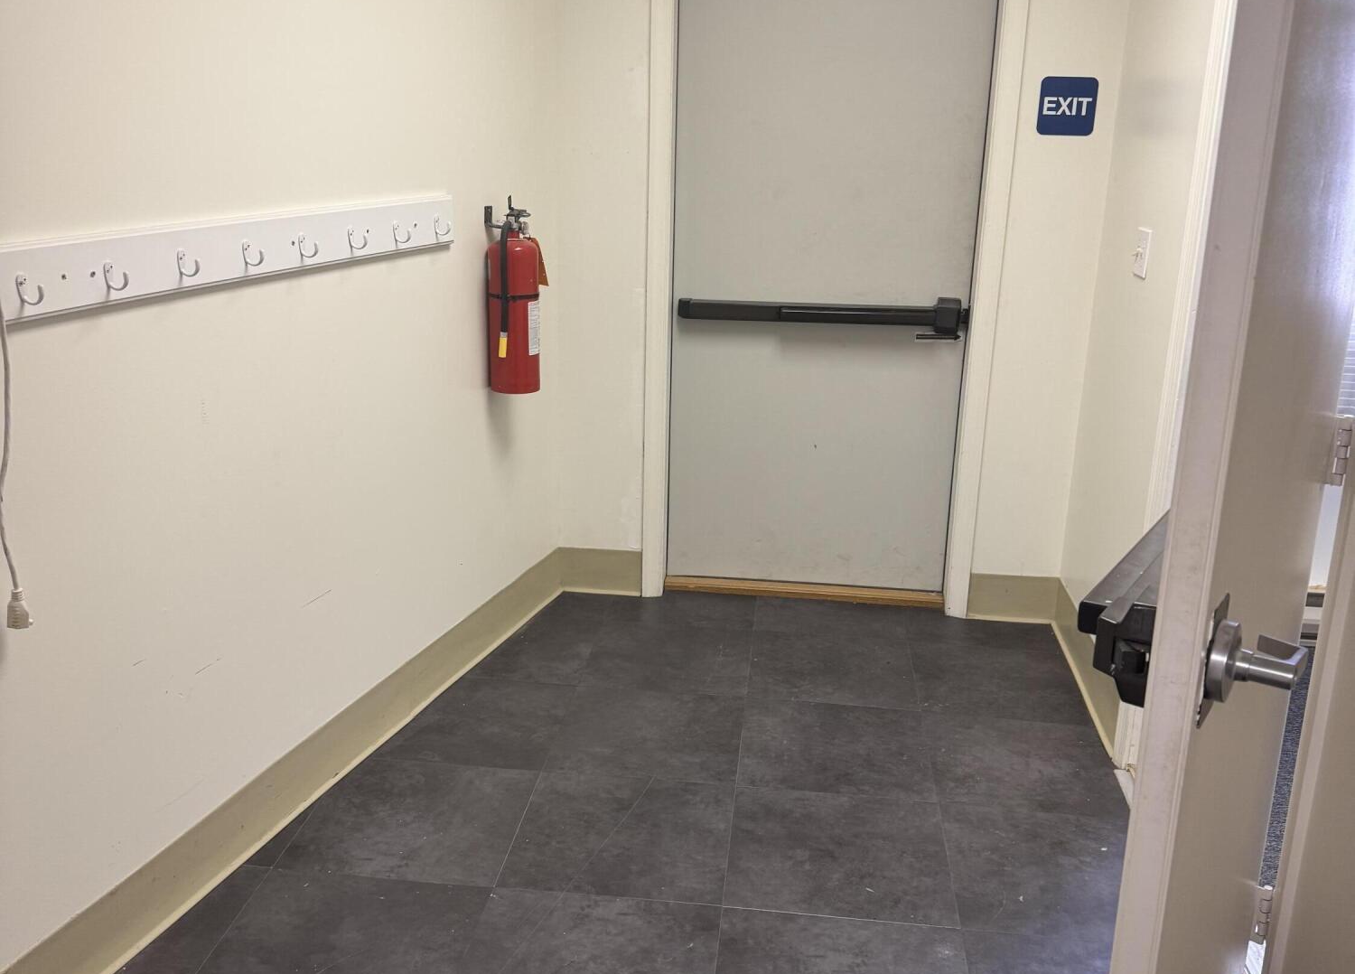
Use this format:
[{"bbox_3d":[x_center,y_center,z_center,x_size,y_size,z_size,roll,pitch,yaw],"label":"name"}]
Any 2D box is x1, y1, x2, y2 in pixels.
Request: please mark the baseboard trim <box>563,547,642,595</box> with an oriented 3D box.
[{"bbox_3d":[-0.246,0.276,4.002,0.267,0.155,0.012,3,17,5],"label":"baseboard trim"}]

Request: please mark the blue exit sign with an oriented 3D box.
[{"bbox_3d":[1.075,-1.047,3.451,0.154,0.154,0.006,3,17,5],"label":"blue exit sign"}]

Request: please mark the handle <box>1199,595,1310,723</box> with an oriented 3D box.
[{"bbox_3d":[0.509,0.143,1.086,0.068,0.105,0.150,12,20,31],"label":"handle"}]

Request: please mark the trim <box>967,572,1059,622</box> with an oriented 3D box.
[{"bbox_3d":[1.041,0.345,3.881,0.266,0.155,0.012,3,17,5],"label":"trim"}]

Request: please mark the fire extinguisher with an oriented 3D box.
[{"bbox_3d":[-0.431,-0.499,3.280,0.170,0.510,0.160,1,17,0],"label":"fire extinguisher"}]

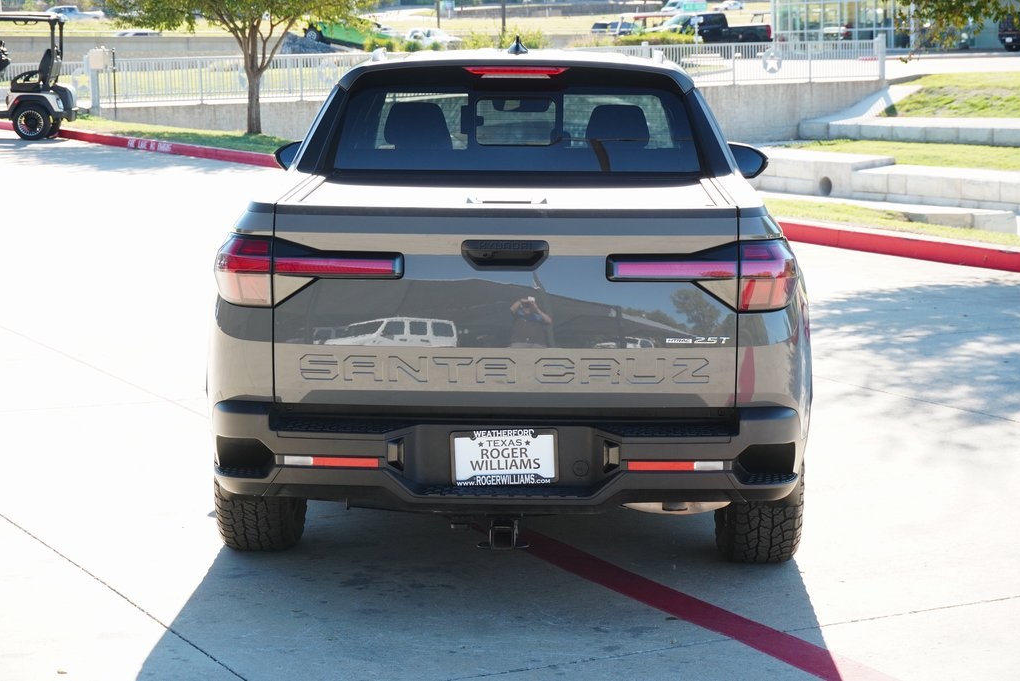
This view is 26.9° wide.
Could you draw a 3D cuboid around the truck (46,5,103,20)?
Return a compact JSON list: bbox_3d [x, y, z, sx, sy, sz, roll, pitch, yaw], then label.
[{"bbox_3d":[-32.322,-23.487,155.000,5.600,1.850,1.950,1,8,1],"label":"truck"}]

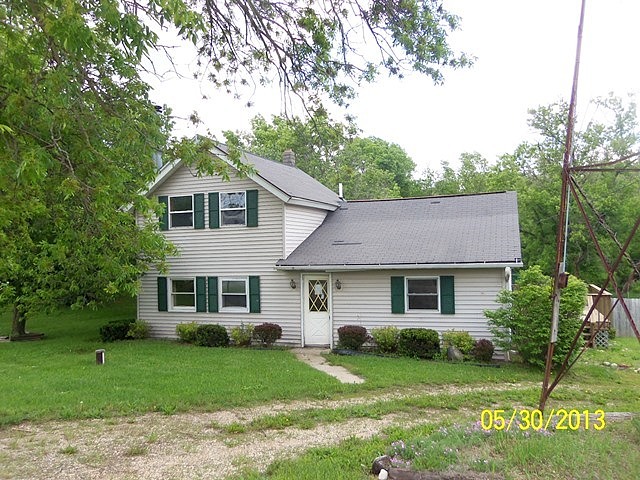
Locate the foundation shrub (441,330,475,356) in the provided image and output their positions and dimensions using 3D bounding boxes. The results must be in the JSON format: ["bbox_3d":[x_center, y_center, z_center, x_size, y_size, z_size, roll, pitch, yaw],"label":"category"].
[{"bbox_3d":[3.542,2.676,13.354,0.830,0.660,0.750,-2,-1,20],"label":"foundation shrub"}]

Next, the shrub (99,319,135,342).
[{"bbox_3d":[-6.665,2.996,17.083,1.200,0.760,1.100,-2,-1,20],"label":"shrub"}]

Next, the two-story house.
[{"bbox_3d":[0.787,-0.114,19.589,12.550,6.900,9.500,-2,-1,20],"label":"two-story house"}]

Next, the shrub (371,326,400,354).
[{"bbox_3d":[1.761,2.714,13.947,0.800,0.746,0.770,-2,-1,20],"label":"shrub"}]

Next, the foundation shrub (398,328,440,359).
[{"bbox_3d":[2.594,2.710,13.533,1.069,0.765,0.980,-2,-1,20],"label":"foundation shrub"}]

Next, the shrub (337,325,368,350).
[{"bbox_3d":[0.893,2.699,14.299,0.899,0.708,0.820,-2,-1,20],"label":"shrub"}]

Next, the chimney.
[{"bbox_3d":[-1.383,-3.660,23.356,0.440,0.870,0.440,-2,-1,20],"label":"chimney"}]

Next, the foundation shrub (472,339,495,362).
[{"bbox_3d":[4.121,2.794,13.054,0.510,0.603,0.520,-2,-1,20],"label":"foundation shrub"}]

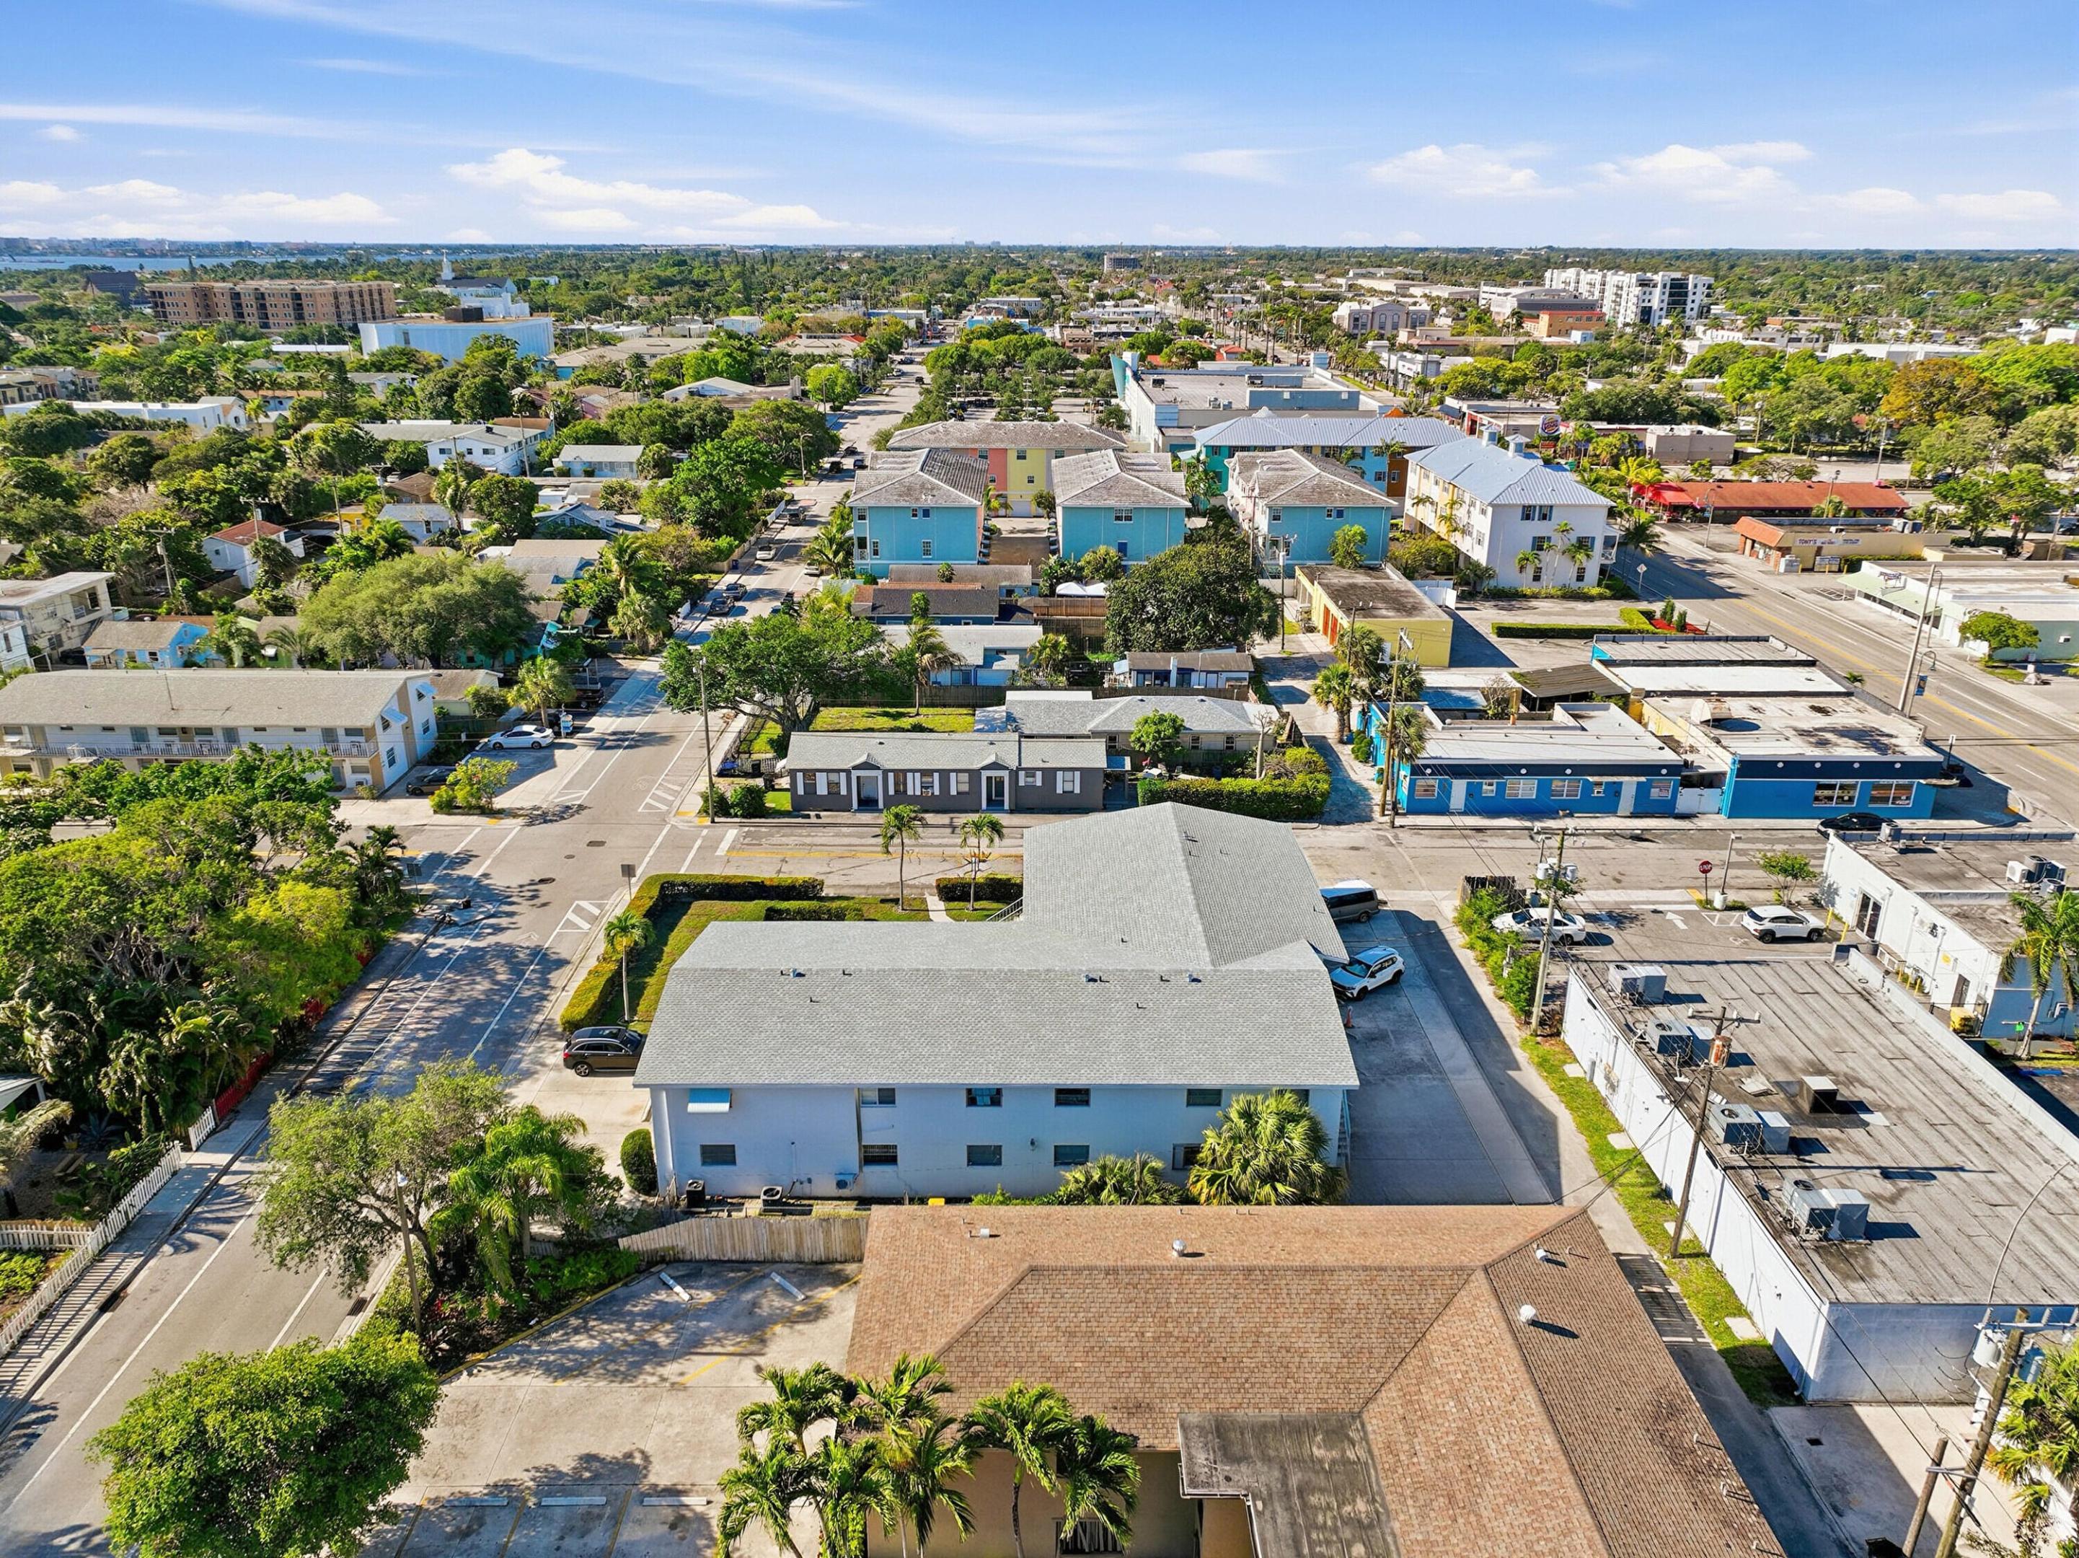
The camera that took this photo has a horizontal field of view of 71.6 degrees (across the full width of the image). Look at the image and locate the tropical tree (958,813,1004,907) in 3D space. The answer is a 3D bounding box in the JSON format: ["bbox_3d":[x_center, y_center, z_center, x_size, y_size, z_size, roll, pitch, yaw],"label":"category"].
[{"bbox_3d":[-3.163,4.496,77.889,2.500,5.700,2.400,0,20,0],"label":"tropical tree"}]

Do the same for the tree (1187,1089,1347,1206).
[{"bbox_3d":[7.956,14.231,52.638,5.885,6.290,5.174,0,20,0],"label":"tree"}]

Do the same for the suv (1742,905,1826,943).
[{"bbox_3d":[40.024,7.670,77.278,4.170,1.550,1.800,-1,20,-2],"label":"suv"}]

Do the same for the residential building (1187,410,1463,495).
[{"bbox_3d":[40.754,-43.746,199.795,37.600,12.800,12.500,0,20,0],"label":"residential building"}]

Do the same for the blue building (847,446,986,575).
[{"bbox_3d":[-13.086,-31.161,166.661,14.100,11.100,31.800,0,20,0],"label":"blue building"}]

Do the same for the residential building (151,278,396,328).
[{"bbox_3d":[-296.639,-182.608,560.738,64.000,18.300,56.000,0,20,0],"label":"residential building"}]

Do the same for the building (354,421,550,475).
[{"bbox_3d":[-94.491,-53.292,231.314,25.700,6.200,21.500,0,20,0],"label":"building"}]

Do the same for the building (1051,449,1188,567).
[{"bbox_3d":[8.814,-31.114,166.740,14.300,11.100,31.800,0,20,0],"label":"building"}]

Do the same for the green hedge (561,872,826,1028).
[{"bbox_3d":[-16.835,8.723,73.618,10.300,1.200,16.000,0,20,0],"label":"green hedge"}]

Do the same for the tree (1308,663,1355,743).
[{"bbox_3d":[21.770,-5.575,106.579,3.500,6.200,3.300,0,20,0],"label":"tree"}]

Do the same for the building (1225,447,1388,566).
[{"bbox_3d":[30.563,-31.067,166.818,13.800,11.100,31.800,0,20,0],"label":"building"}]

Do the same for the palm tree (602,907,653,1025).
[{"bbox_3d":[-19.236,8.940,67.827,2.435,5.529,2.435,0,20,0],"label":"palm tree"}]

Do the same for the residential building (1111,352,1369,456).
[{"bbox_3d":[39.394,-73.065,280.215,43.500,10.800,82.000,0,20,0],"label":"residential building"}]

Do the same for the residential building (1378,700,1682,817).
[{"bbox_3d":[32.405,-1.454,98.925,17.654,3.551,12.784,0,20,0],"label":"residential building"}]

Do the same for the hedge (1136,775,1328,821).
[{"bbox_3d":[12.543,1.198,94.228,12.327,1.776,2.536,0,20,0],"label":"hedge"}]

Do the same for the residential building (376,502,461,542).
[{"bbox_3d":[-75.589,-31.711,178.126,8.800,4.600,8.000,0,20,0],"label":"residential building"}]

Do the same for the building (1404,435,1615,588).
[{"bbox_3d":[53.856,-33.087,170.027,13.600,12.800,38.500,0,20,0],"label":"building"}]

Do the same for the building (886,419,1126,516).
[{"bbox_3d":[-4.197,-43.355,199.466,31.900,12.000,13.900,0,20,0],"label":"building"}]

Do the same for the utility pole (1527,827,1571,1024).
[{"bbox_3d":[23.029,6.965,65.119,1.900,10.150,1.000,0,20,0],"label":"utility pole"}]

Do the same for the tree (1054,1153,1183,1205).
[{"bbox_3d":[2.804,15.323,53.211,4.500,2.700,3.000,0,20,0],"label":"tree"}]

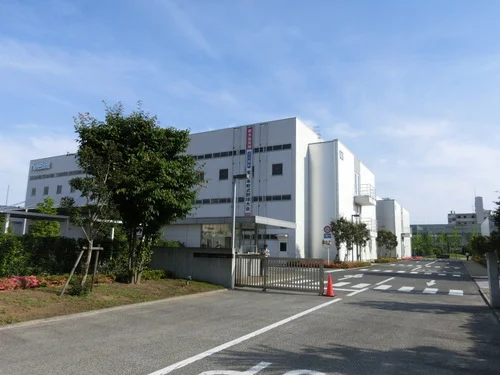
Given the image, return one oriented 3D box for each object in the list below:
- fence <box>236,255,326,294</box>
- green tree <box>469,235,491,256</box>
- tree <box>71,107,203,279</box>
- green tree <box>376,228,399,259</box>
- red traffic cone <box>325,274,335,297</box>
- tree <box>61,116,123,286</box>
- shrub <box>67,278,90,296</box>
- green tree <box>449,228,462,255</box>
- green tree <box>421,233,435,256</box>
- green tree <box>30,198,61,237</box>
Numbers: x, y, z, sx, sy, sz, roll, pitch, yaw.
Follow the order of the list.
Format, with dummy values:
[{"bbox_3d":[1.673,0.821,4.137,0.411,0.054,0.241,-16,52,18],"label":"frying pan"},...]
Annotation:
[{"bbox_3d":[0.973,3.096,12.844,3.312,1.220,0.200,-3,-10,24],"label":"fence"},{"bbox_3d":[35.211,9.334,55.346,3.407,4.074,3.236,-5,-11,32],"label":"green tree"},{"bbox_3d":[-4.182,0.105,13.443,4.644,6.809,4.412,4,-10,-17],"label":"tree"},{"bbox_3d":[17.516,7.379,45.975,2.832,4.042,2.691,-2,-10,21],"label":"green tree"},{"bbox_3d":[2.686,3.294,12.203,0.330,0.700,0.330,-1,-9,12],"label":"red traffic cone"},{"bbox_3d":[-4.943,0.374,11.269,1.924,5.626,1.828,5,-10,-23],"label":"tree"},{"bbox_3d":[-4.987,2.894,10.504,0.715,0.425,0.680,5,-10,-24],"label":"shrub"},{"bbox_3d":[48.497,13.155,85.167,3.332,6.700,3.165,-4,-11,29],"label":"green tree"},{"bbox_3d":[41.827,13.545,85.079,3.332,5.610,3.165,-3,-10,26],"label":"green tree"},{"bbox_3d":[-15.348,3.112,26.793,2.389,4.555,2.270,6,-11,-29],"label":"green tree"}]

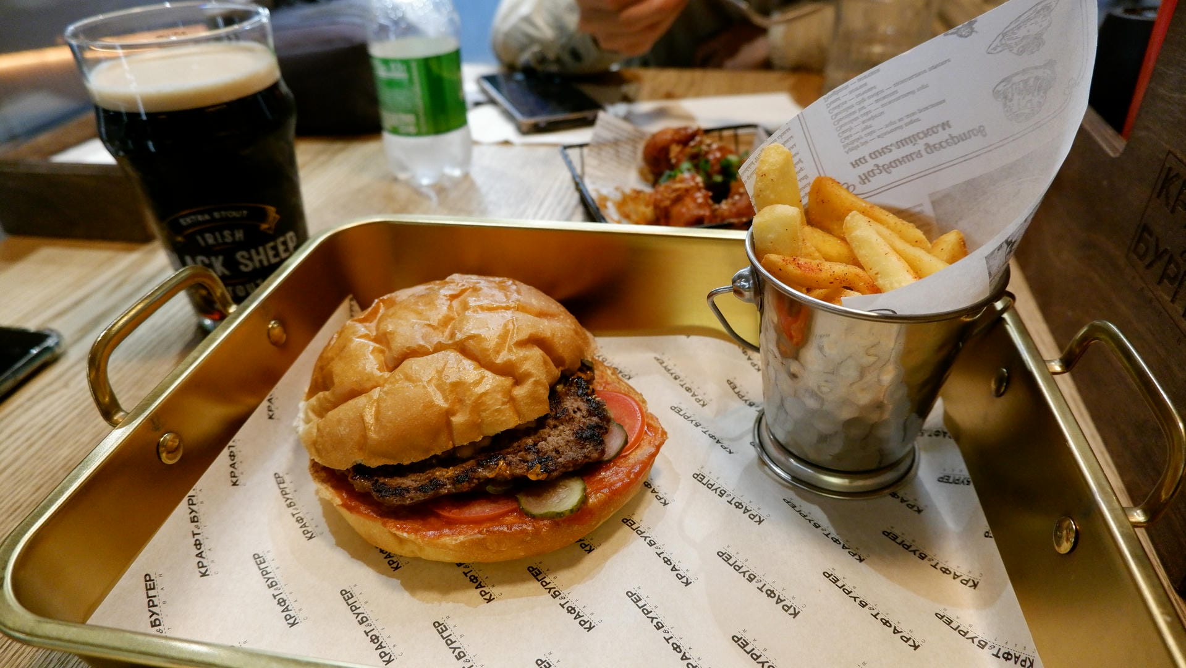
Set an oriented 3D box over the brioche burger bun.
[{"bbox_3d":[-0.041,0.022,0.272,0.132,0.075,0.122,-3,35,0],"label":"brioche burger bun"}]

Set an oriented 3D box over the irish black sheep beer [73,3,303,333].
[{"bbox_3d":[-0.188,-0.078,0.365,0.089,0.151,0.089,-12,36,-13],"label":"irish black sheep beer"}]

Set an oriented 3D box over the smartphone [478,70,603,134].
[{"bbox_3d":[-0.053,-0.224,0.686,0.073,0.010,0.149,-13,36,-14],"label":"smartphone"}]

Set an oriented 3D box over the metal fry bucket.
[{"bbox_3d":[0.097,0.007,0.271,0.105,0.089,0.086,5,36,11],"label":"metal fry bucket"}]

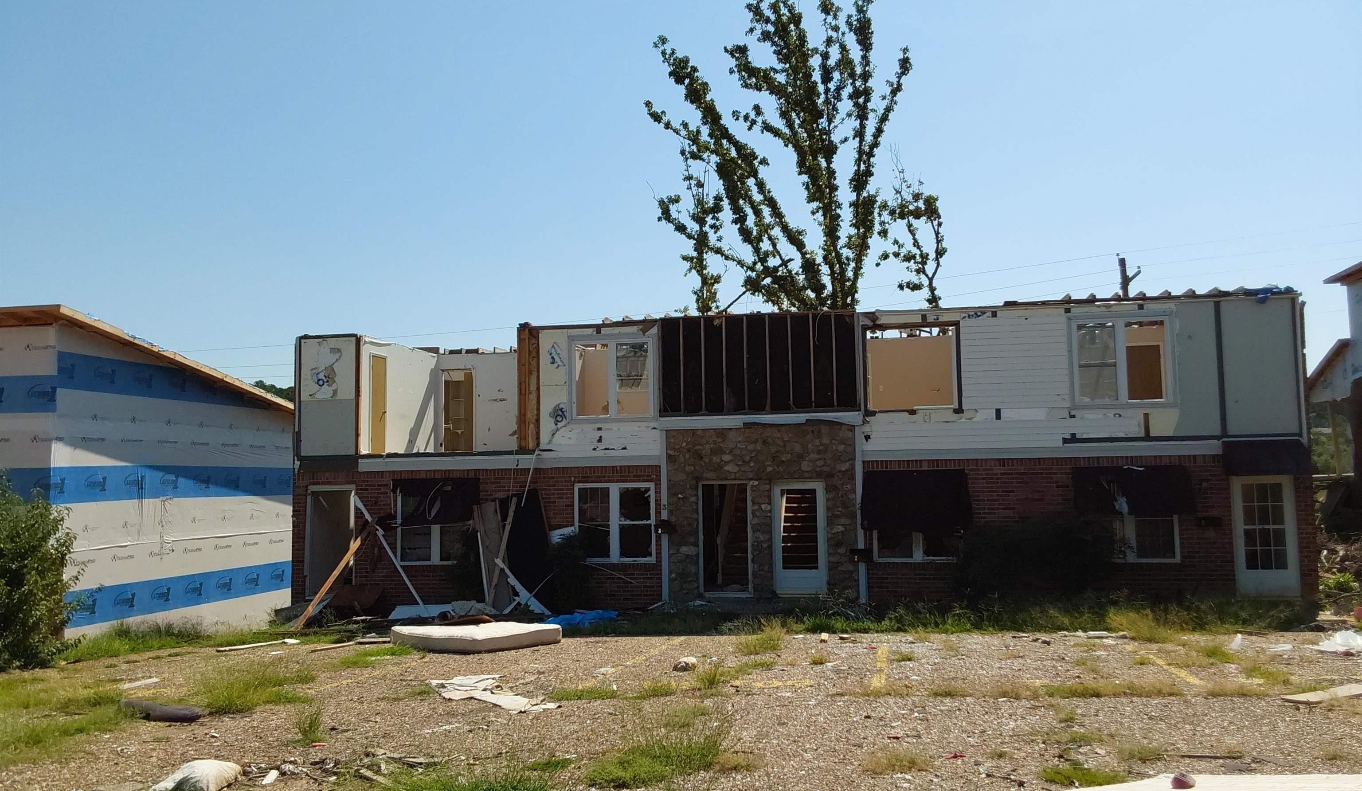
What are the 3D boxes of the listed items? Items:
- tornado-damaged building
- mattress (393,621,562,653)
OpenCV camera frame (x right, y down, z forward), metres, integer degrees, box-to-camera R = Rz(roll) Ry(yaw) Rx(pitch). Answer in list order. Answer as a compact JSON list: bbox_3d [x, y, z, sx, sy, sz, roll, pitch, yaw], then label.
[{"bbox_3d":[2.199,1.499,24.380,18.622,5.470,9.000,-2,-4,11],"label":"tornado-damaged building"},{"bbox_3d":[-2.841,3.329,15.257,1.930,0.210,1.410,-6,-8,41],"label":"mattress"}]

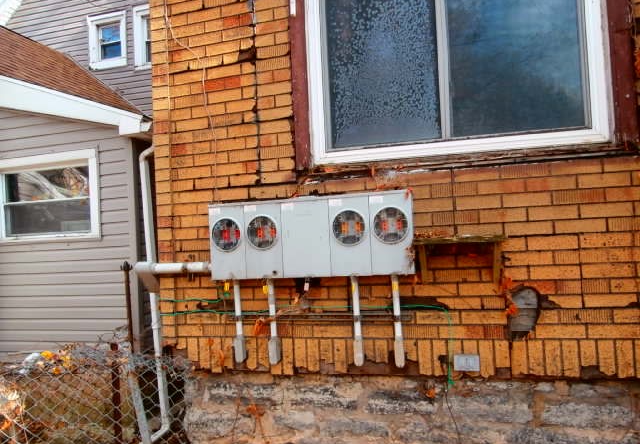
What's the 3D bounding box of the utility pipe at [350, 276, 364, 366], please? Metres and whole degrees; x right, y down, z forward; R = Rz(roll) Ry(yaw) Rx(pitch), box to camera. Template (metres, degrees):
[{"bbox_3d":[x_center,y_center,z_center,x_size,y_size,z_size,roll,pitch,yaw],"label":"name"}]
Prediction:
[{"bbox_3d":[0.179,0.485,2.176,0.050,0.440,0.055,-3,-2,15],"label":"utility pipe"}]

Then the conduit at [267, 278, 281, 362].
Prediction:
[{"bbox_3d":[-0.244,0.512,2.291,0.050,0.444,0.055,-4,-2,15],"label":"conduit"}]

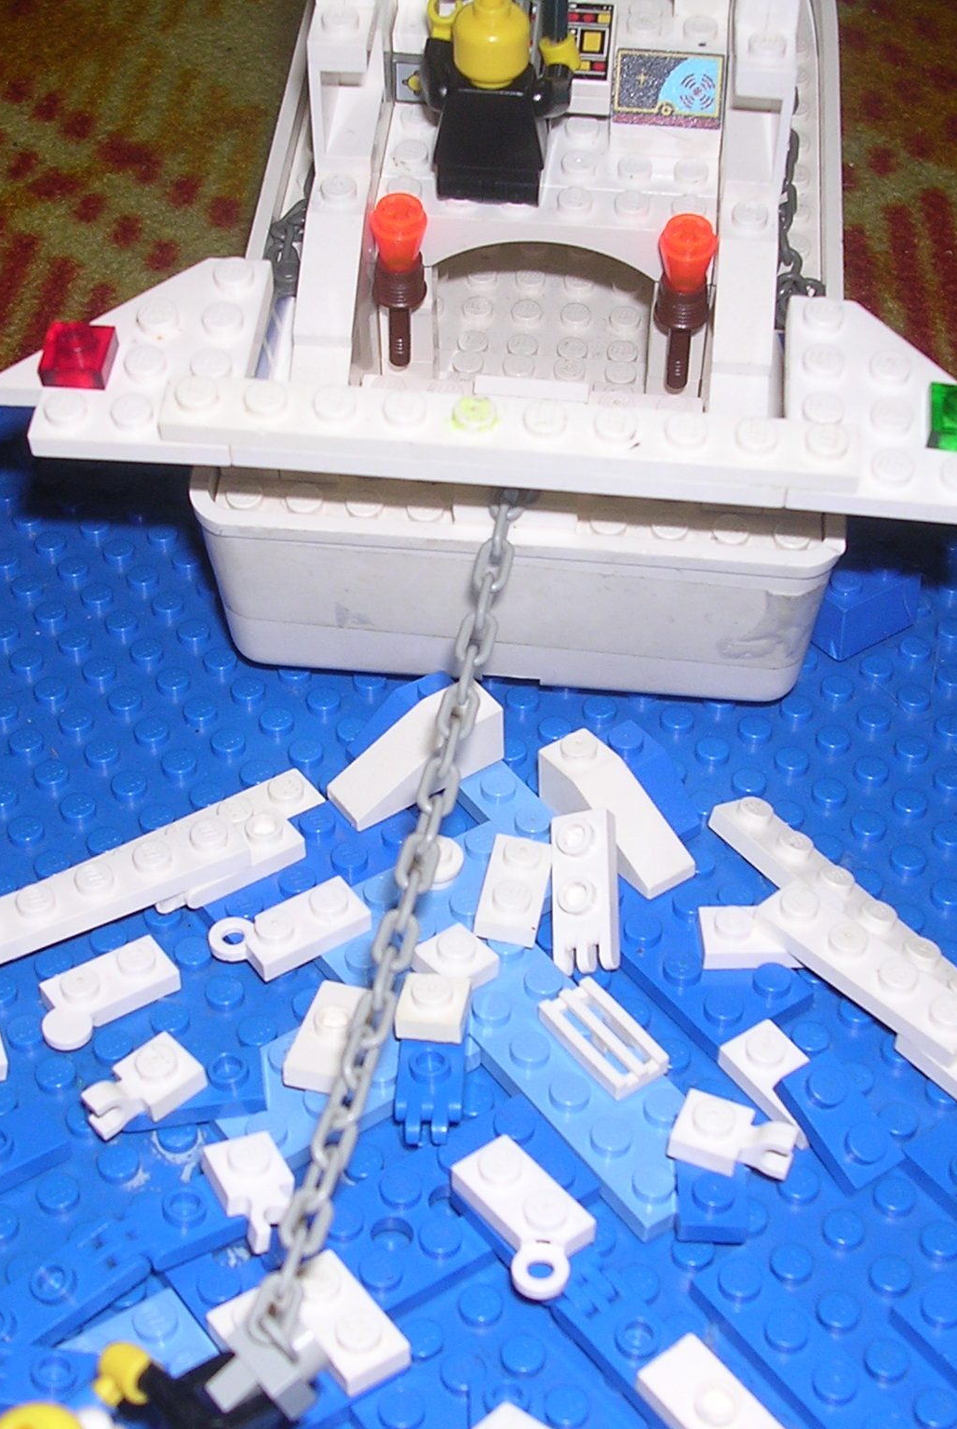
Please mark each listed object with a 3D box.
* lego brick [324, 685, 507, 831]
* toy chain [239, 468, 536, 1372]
[{"bbox_3d":[-0.009,0.005,0.285,0.024,0.011,0.008,-25,48,-26],"label":"lego brick"},{"bbox_3d":[-0.007,0.018,0.234,0.006,0.014,0.116,8,50,7],"label":"toy chain"}]

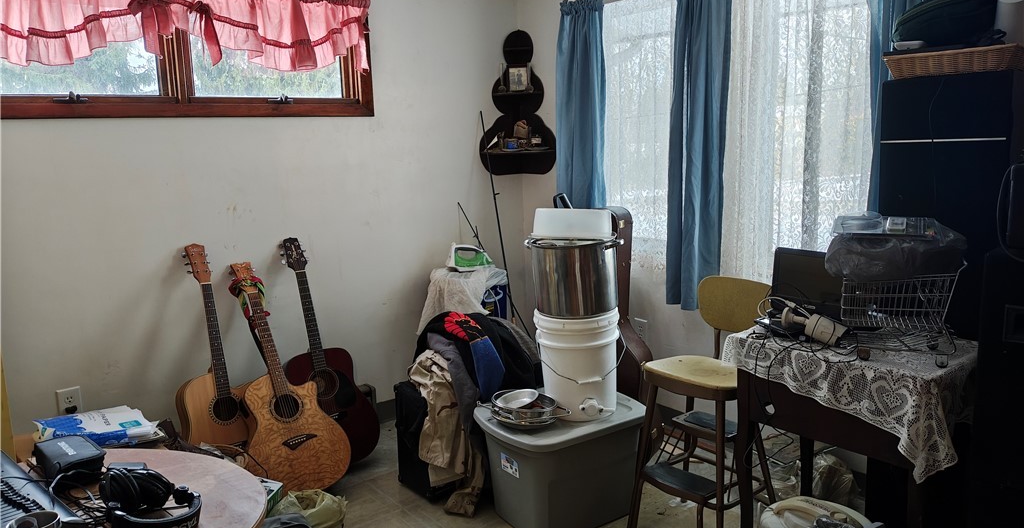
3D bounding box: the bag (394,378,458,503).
[{"bbox_3d":[-0.211,0.684,3.099,0.480,0.430,0.240,-9,13,-37],"label":"bag"}]

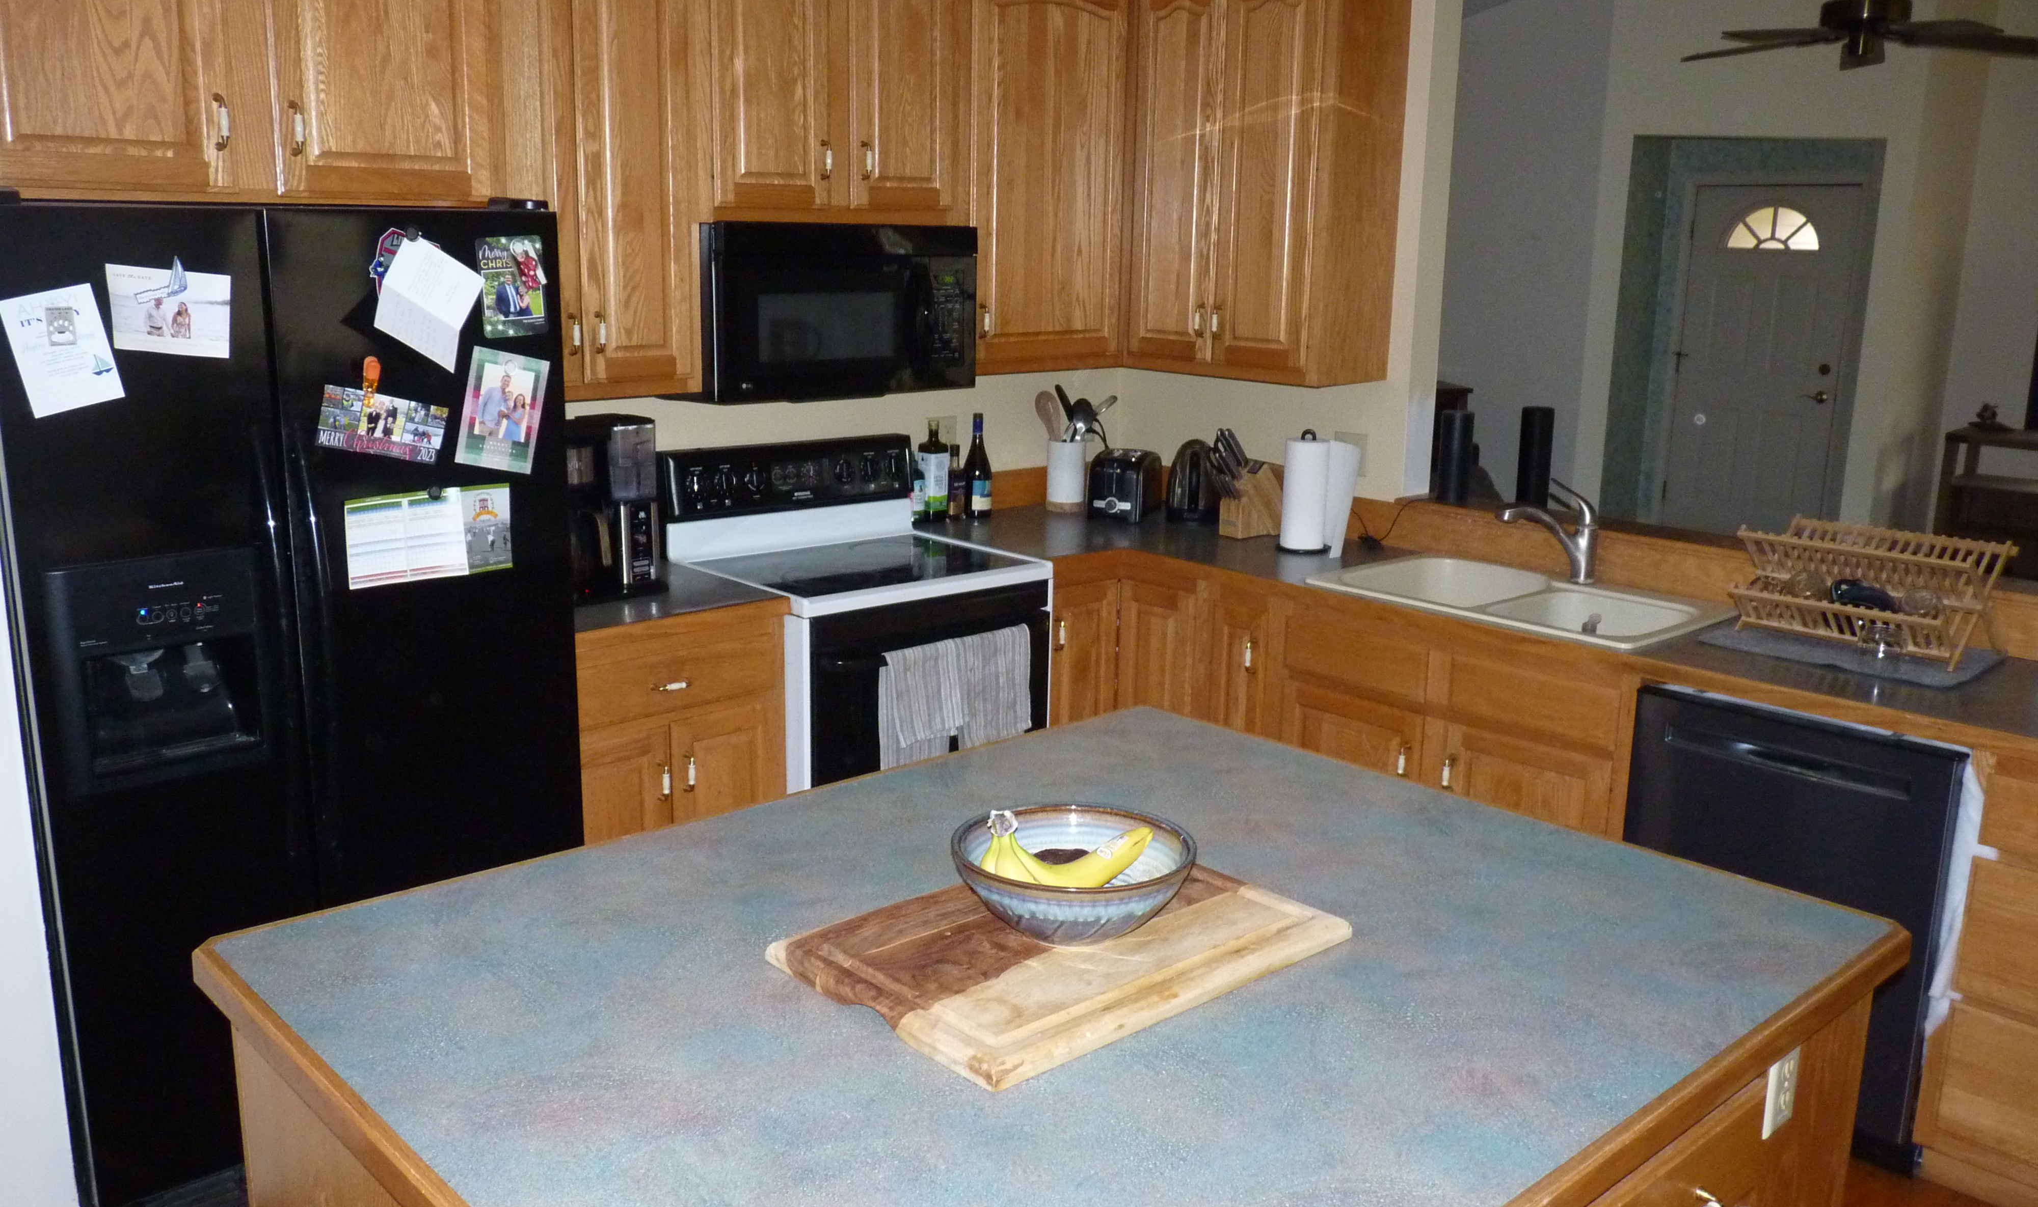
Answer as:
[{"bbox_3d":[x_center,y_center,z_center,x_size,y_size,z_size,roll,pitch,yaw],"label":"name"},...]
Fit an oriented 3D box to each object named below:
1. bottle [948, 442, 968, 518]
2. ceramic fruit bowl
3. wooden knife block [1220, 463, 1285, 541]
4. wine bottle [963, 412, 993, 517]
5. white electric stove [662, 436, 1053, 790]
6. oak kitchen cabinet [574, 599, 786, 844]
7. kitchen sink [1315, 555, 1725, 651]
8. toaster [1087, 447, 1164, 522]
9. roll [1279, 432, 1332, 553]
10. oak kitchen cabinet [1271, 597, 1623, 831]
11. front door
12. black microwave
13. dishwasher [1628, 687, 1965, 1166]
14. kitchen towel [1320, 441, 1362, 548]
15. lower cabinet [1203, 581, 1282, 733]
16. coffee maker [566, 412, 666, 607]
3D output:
[{"bbox_3d":[-0.176,-0.350,4.535,0.052,0.222,0.052,1,13,0],"label":"bottle"},{"bbox_3d":[0.062,0.326,1.841,0.280,0.098,0.280,1,13,0],"label":"ceramic fruit bowl"},{"bbox_3d":[0.696,-0.299,4.487,0.235,0.210,0.095,-7,15,-31],"label":"wooden knife block"},{"bbox_3d":[-0.117,-0.396,4.593,0.082,0.305,0.082,1,13,0],"label":"wine bottle"},{"bbox_3d":[-0.413,0.215,4.072,0.757,1.173,0.725,-10,17,-41],"label":"white electric stove"},{"bbox_3d":[-0.955,0.427,3.715,0.577,0.900,0.625,-10,17,-41],"label":"oak kitchen cabinet"},{"bbox_3d":[1.174,0.066,3.774,0.550,0.197,0.837,-10,17,-41],"label":"kitchen sink"},{"bbox_3d":[0.329,-0.368,4.795,0.172,0.197,0.278,6,14,20],"label":"toaster"},{"bbox_3d":[0.776,-0.307,4.274,0.136,0.325,0.136,1,13,0],"label":"roll"},{"bbox_3d":[1.180,0.441,3.871,0.610,0.880,0.910,-10,17,-41],"label":"oak kitchen cabinet"},{"bbox_3d":[4.150,-1.282,8.915,0.050,2.048,0.901,-10,17,-41],"label":"front door"},{"bbox_3d":[-0.527,-0.744,3.990,0.761,0.413,0.410,-10,17,-41],"label":"black microwave"},{"bbox_3d":[1.687,0.589,3.320,0.605,0.850,0.610,-10,17,-41],"label":"dishwasher"},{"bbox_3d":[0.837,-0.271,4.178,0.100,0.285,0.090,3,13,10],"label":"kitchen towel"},{"bbox_3d":[0.781,0.336,4.305,0.610,0.880,0.287,-10,17,-41],"label":"lower cabinet"},{"bbox_3d":[-0.996,-0.223,3.639,0.250,0.387,0.285,13,17,42],"label":"coffee maker"}]

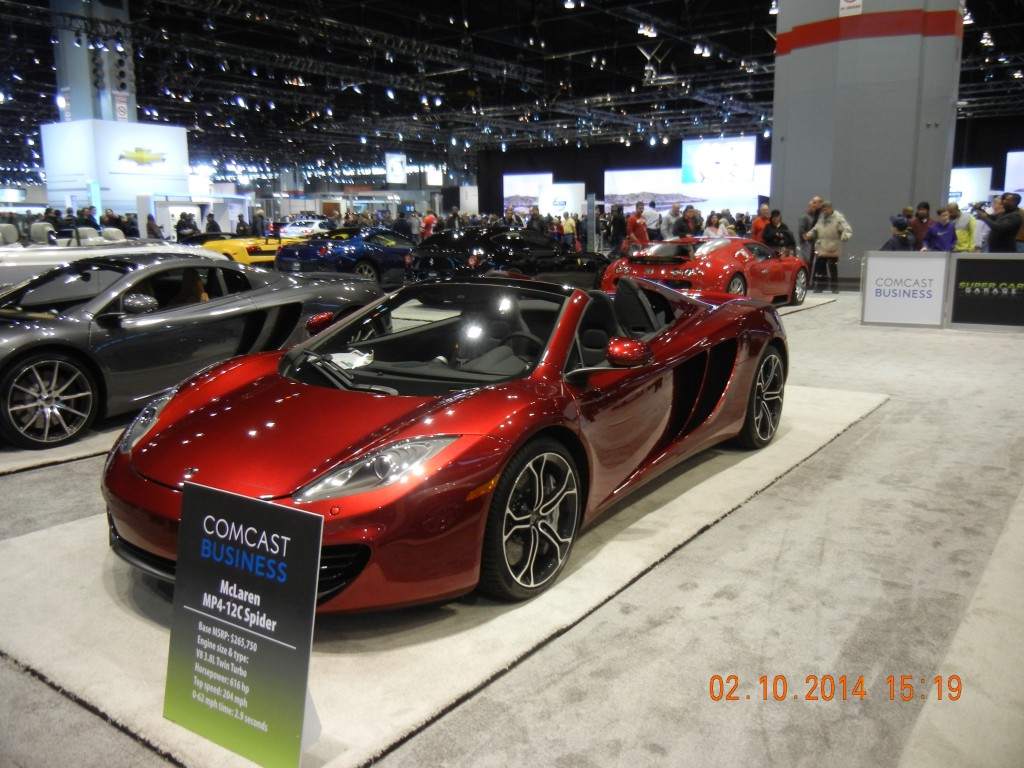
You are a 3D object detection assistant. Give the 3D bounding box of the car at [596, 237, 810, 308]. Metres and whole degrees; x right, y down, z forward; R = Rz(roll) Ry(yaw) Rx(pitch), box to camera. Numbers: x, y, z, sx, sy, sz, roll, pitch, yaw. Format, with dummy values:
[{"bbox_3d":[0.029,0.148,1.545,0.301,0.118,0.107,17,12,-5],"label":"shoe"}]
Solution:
[{"bbox_3d":[3.475,-1.875,14.950,2.000,1.200,4.450,8,13,37],"label":"car"}]

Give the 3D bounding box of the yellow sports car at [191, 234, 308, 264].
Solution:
[{"bbox_3d":[-8.134,-3.511,24.108,4.370,1.180,1.920,5,11,25],"label":"yellow sports car"}]

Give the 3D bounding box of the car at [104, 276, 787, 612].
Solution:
[{"bbox_3d":[0.023,-0.030,4.770,1.950,1.190,4.500,7,12,33],"label":"car"}]

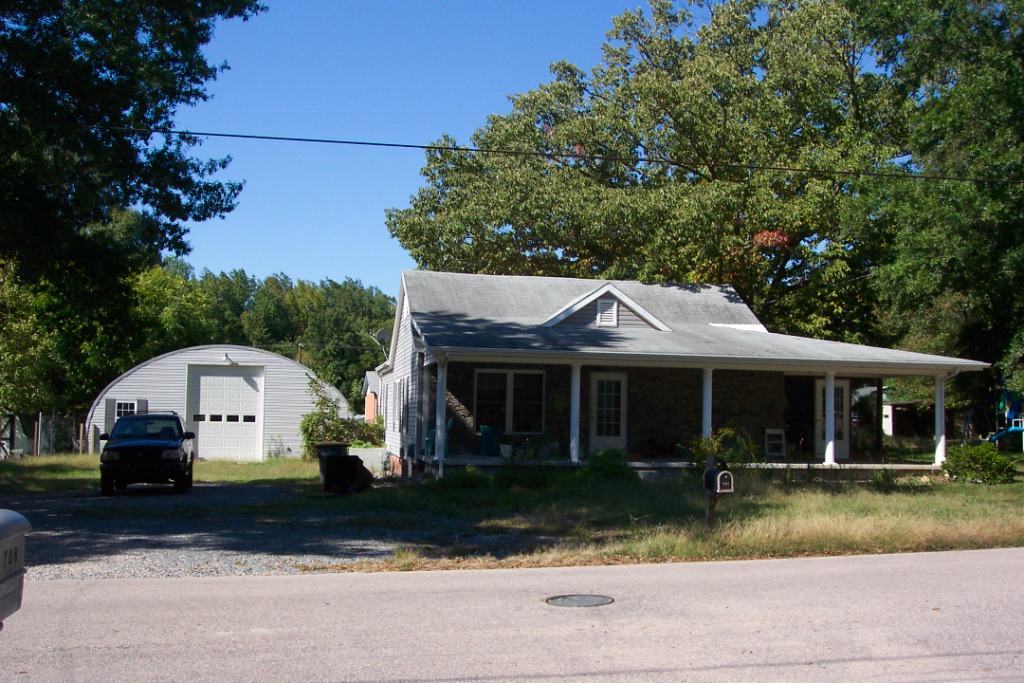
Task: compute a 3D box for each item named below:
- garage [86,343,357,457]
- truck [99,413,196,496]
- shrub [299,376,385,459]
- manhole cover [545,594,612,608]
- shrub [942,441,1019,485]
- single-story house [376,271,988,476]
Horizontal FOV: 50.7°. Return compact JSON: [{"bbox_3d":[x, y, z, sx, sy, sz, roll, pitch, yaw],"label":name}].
[{"bbox_3d":[-12.383,2.838,49.538,10.500,4.630,13.000,2,-4,-7],"label":"garage"},{"bbox_3d":[-8.250,2.556,24.806,1.820,1.760,4.750,2,-4,-14],"label":"truck"},{"bbox_3d":[-5.883,2.657,37.300,2.950,2.850,2.400,2,-4,-11],"label":"shrub"},{"bbox_3d":[0.597,2.298,9.499,0.600,0.030,0.600,1,-4,0],"label":"manhole cover"},{"bbox_3d":[10.639,2.785,24.599,1.550,0.920,1.350,2,-4,-11],"label":"shrub"},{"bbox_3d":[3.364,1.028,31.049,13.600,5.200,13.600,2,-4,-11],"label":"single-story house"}]

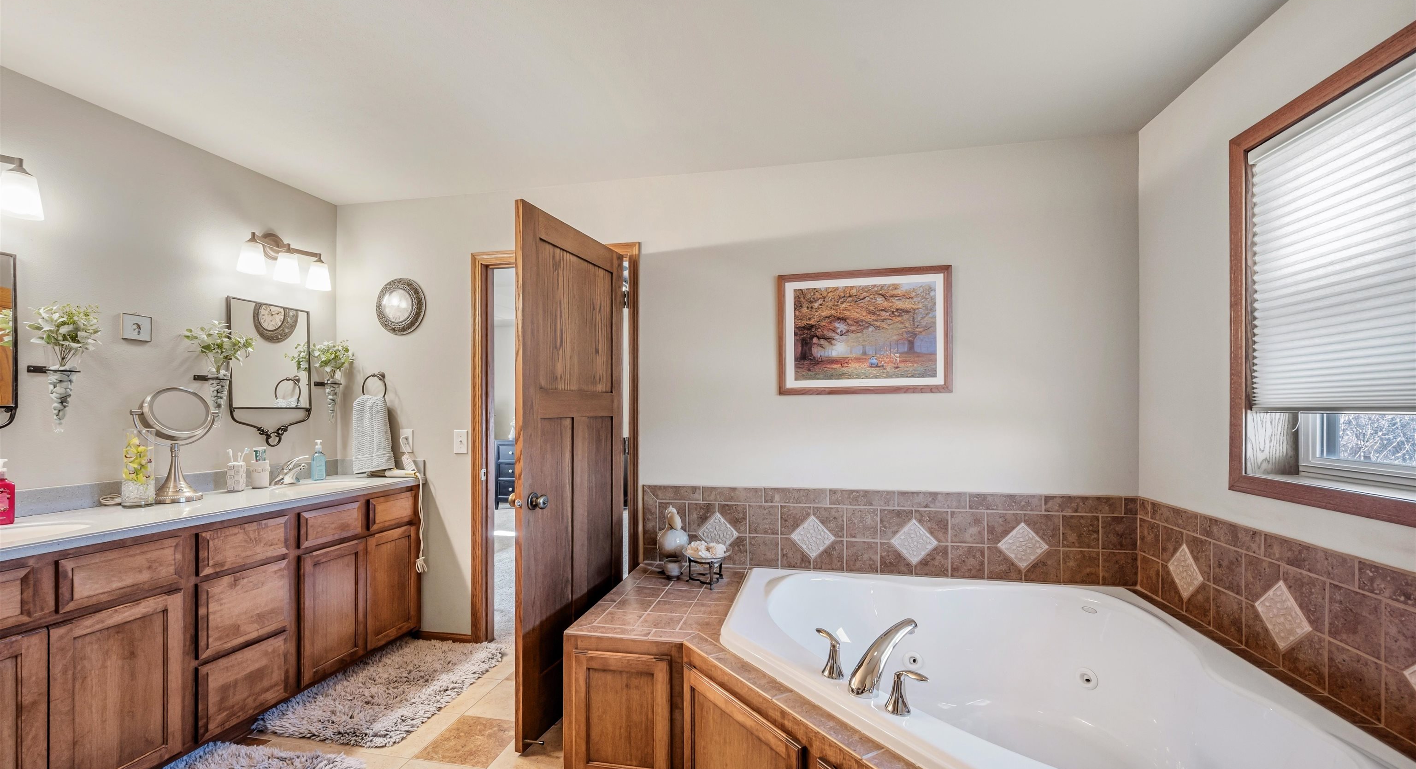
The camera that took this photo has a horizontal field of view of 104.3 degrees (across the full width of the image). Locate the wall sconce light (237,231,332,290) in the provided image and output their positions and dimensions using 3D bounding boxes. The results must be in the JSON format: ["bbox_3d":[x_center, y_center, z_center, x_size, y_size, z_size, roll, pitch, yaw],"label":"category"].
[{"bbox_3d":[-2.171,-0.645,2.818,0.157,0.252,0.454,0,-1,11],"label":"wall sconce light"}]

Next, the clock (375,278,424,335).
[{"bbox_3d":[-1.731,-0.439,3.105,0.323,0.323,0.050,0,-1,11],"label":"clock"}]

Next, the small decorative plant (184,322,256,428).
[{"bbox_3d":[-2.191,-0.047,2.499,0.190,0.480,0.235,0,-1,12],"label":"small decorative plant"}]

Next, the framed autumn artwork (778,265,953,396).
[{"bbox_3d":[0.728,-0.243,2.583,0.785,0.575,0.026,0,-1,12],"label":"framed autumn artwork"}]

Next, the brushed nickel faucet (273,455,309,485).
[{"bbox_3d":[-2.078,0.433,2.775,0.165,0.137,0.130,0,-1,12],"label":"brushed nickel faucet"}]

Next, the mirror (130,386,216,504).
[{"bbox_3d":[-2.205,0.248,2.285,0.175,0.467,0.293,0,-1,17],"label":"mirror"}]

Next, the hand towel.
[{"bbox_3d":[-1.882,0.275,3.094,0.247,0.449,0.091,0,-1,11],"label":"hand towel"}]

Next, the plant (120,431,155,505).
[{"bbox_3d":[-2.232,0.330,2.155,0.093,0.300,0.093,0,-1,11],"label":"plant"}]

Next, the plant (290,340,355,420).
[{"bbox_3d":[-2.082,-0.018,3.074,0.170,0.457,0.205,0,-1,12],"label":"plant"}]

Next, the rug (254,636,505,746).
[{"bbox_3d":[-1.451,1.371,2.564,0.586,0.040,0.879,0,-1,11],"label":"rug"}]

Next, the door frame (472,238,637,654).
[{"bbox_3d":[-0.811,0.341,2.959,0.965,2.115,0.140,0,-1,12],"label":"door frame"}]

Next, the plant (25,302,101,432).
[{"bbox_3d":[-2.325,-0.062,1.992,0.182,0.470,0.192,0,-1,11],"label":"plant"}]

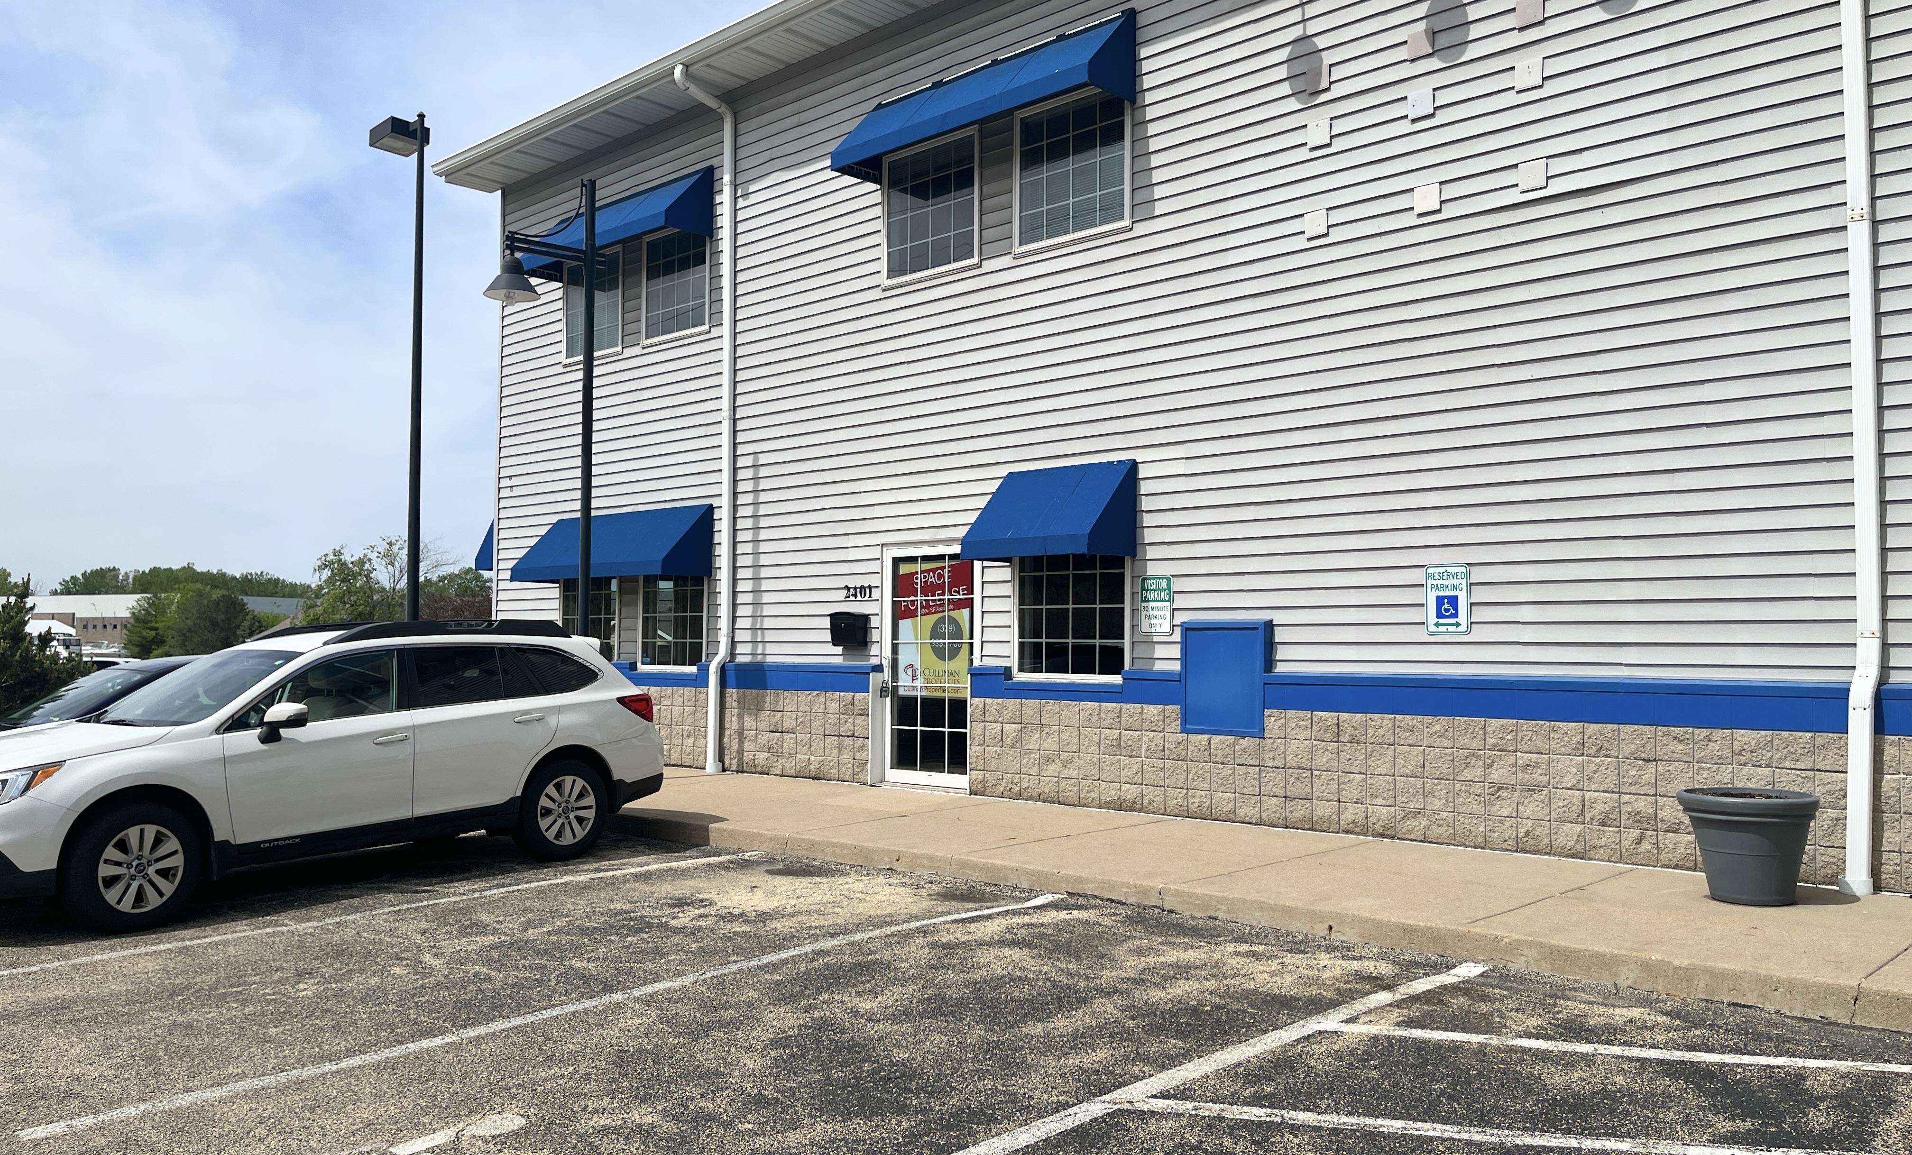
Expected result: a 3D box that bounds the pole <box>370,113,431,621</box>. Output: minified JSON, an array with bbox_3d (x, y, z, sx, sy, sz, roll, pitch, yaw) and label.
[{"bbox_3d":[-6.983,-1.819,18.080,0.980,7.974,0.500,-2,-4,43],"label":"pole"}]

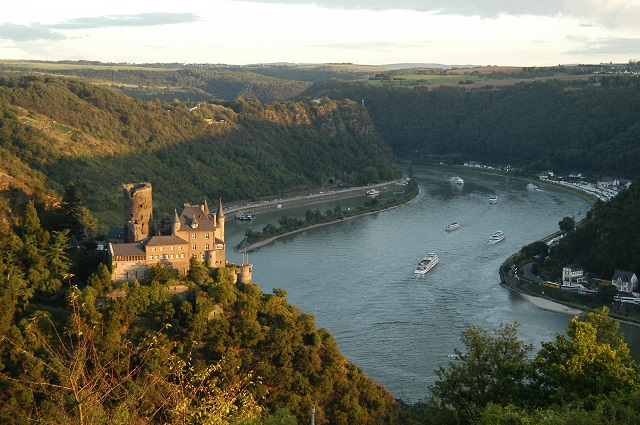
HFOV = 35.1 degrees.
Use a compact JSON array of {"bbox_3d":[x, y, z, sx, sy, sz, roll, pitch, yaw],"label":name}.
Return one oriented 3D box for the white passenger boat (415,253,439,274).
[{"bbox_3d":[93.000,43.500,877.610,9.500,10.000,58.000,3,8,19],"label":"white passenger boat"}]

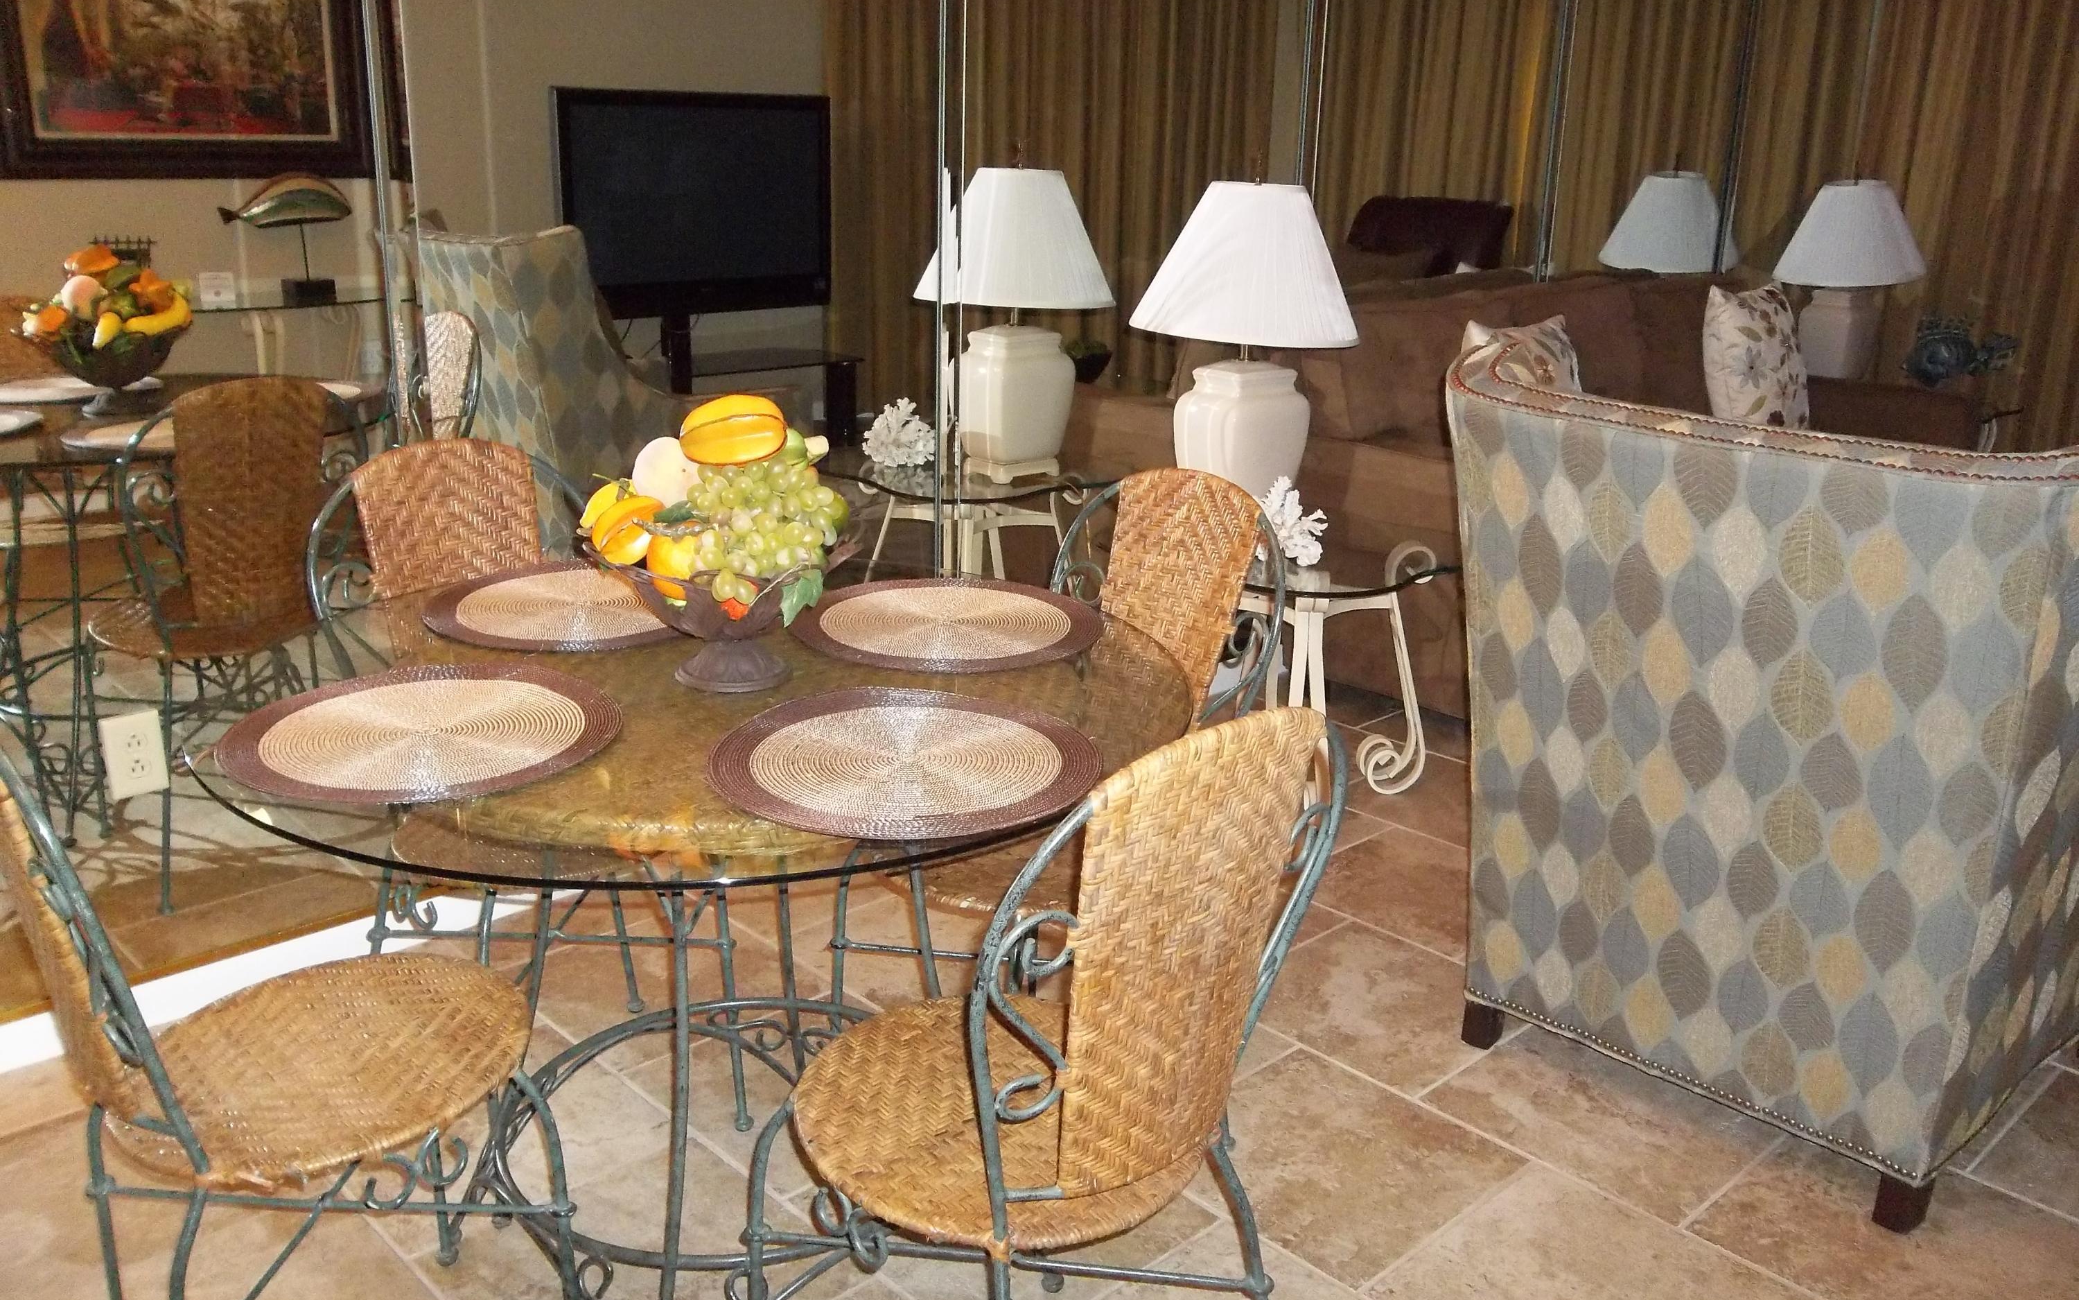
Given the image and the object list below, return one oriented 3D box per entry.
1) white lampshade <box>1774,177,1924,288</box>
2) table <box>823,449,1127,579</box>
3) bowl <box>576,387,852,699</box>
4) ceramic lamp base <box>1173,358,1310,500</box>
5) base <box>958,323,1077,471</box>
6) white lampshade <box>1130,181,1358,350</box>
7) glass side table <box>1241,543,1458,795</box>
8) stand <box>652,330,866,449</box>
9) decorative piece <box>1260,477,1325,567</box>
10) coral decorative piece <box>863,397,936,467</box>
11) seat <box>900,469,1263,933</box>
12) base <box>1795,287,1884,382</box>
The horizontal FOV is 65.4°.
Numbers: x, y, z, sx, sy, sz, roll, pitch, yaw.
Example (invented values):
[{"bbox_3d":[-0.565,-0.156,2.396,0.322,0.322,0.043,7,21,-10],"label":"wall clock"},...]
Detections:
[{"bbox_3d":[2.566,-1.319,5.103,0.450,0.295,0.450,-14,23,-41],"label":"white lampshade"},{"bbox_3d":[-0.175,-0.201,4.087,0.668,0.555,0.668,2,17,0],"label":"table"},{"bbox_3d":[-0.317,-0.112,1.647,0.269,0.288,0.269,2,17,0],"label":"bowl"},{"bbox_3d":[0.403,-0.416,3.281,0.245,0.340,0.180,-14,23,-41],"label":"ceramic lamp base"},{"bbox_3d":[-0.068,-0.595,3.859,0.225,0.347,0.225,-14,23,-42],"label":"base"},{"bbox_3d":[0.419,-0.769,3.176,0.450,0.295,0.450,1,17,0],"label":"white lampshade"},{"bbox_3d":[0.501,0.030,3.412,0.668,0.555,0.668,-14,23,-42],"label":"glass side table"},{"bbox_3d":[-1.377,-0.995,6.740,1.320,0.450,0.520,-14,23,-41],"label":"stand"},{"bbox_3d":[0.469,-0.245,3.049,0.190,0.165,0.170,-14,23,-41],"label":"decorative piece"},{"bbox_3d":[-0.337,-0.537,3.972,0.177,0.170,0.157,-14,23,-42],"label":"coral decorative piece"},{"bbox_3d":[0.029,0.043,2.065,0.465,0.475,0.410,-14,23,-41],"label":"seat"},{"bbox_3d":[2.710,-1.044,5.516,0.225,0.347,0.225,-14,23,-42],"label":"base"}]

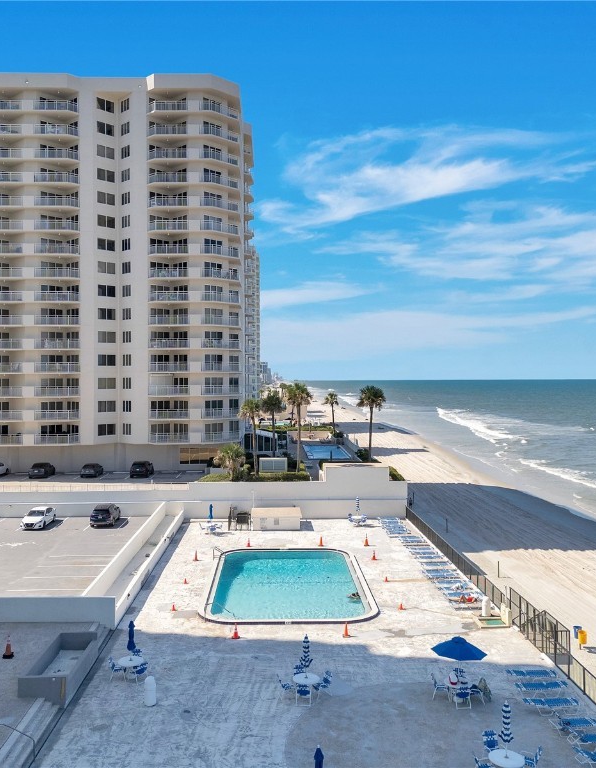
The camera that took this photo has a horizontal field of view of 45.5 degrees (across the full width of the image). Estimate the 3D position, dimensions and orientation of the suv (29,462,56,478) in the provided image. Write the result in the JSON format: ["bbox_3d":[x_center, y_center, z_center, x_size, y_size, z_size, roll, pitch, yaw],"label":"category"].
[{"bbox_3d":[-27.965,9.427,78.270,1.880,1.480,4.850,0,0,-3],"label":"suv"}]

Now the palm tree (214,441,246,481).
[{"bbox_3d":[-6.300,7.191,65.800,3.100,3.700,3.100,0,0,-2],"label":"palm tree"}]

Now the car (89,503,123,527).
[{"bbox_3d":[-16.331,11.081,60.815,1.870,1.660,4.650,0,0,-3],"label":"car"}]

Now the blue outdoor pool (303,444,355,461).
[{"bbox_3d":[4.100,10.791,105.500,6.000,1.350,20.300,0,0,-2],"label":"blue outdoor pool"}]

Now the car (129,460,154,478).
[{"bbox_3d":[-17.250,9.442,79.100,1.880,1.680,4.600,0,0,-2],"label":"car"}]

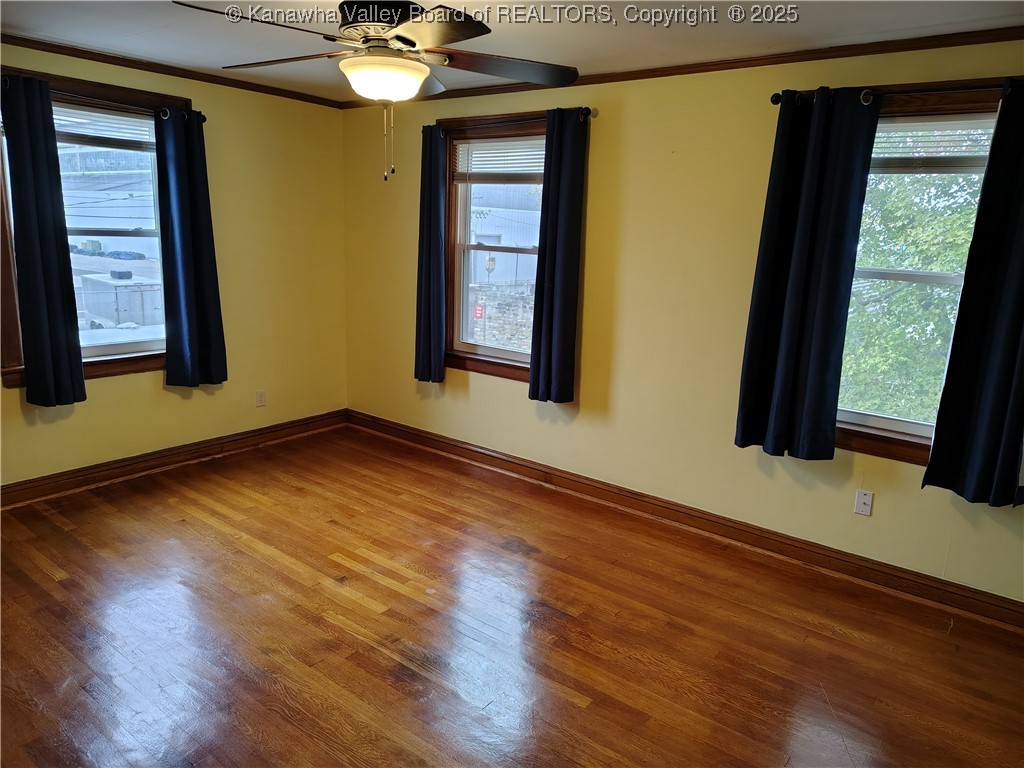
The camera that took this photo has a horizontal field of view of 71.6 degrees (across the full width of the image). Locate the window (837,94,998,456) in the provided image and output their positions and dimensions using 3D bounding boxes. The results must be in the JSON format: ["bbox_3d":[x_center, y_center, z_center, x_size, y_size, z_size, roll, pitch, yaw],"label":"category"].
[{"bbox_3d":[1.702,-0.434,3.025,0.960,1.520,0.110,12,16,36],"label":"window"}]

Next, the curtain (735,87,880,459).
[{"bbox_3d":[1.338,-0.480,3.282,0.421,1.625,0.110,12,16,37],"label":"curtain"}]

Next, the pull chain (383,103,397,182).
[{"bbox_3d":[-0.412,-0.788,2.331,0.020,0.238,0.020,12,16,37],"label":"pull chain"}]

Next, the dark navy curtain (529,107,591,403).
[{"bbox_3d":[0.267,-0.715,4.094,0.274,1.632,0.110,12,16,37],"label":"dark navy curtain"}]

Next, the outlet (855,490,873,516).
[{"bbox_3d":[1.653,0.559,3.333,0.070,0.114,0.007,12,16,37],"label":"outlet"}]

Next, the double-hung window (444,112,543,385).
[{"bbox_3d":[-0.068,-0.832,4.436,1.118,1.605,0.070,12,16,37],"label":"double-hung window"}]

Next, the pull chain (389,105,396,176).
[{"bbox_3d":[-0.392,-0.802,2.332,0.018,0.219,0.018,12,16,37],"label":"pull chain"}]

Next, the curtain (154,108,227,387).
[{"bbox_3d":[-1.945,-0.799,4.340,0.110,1.610,0.322,12,16,37],"label":"curtain"}]

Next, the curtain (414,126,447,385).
[{"bbox_3d":[-0.545,-0.837,4.720,0.184,1.654,0.110,12,16,37],"label":"curtain"}]

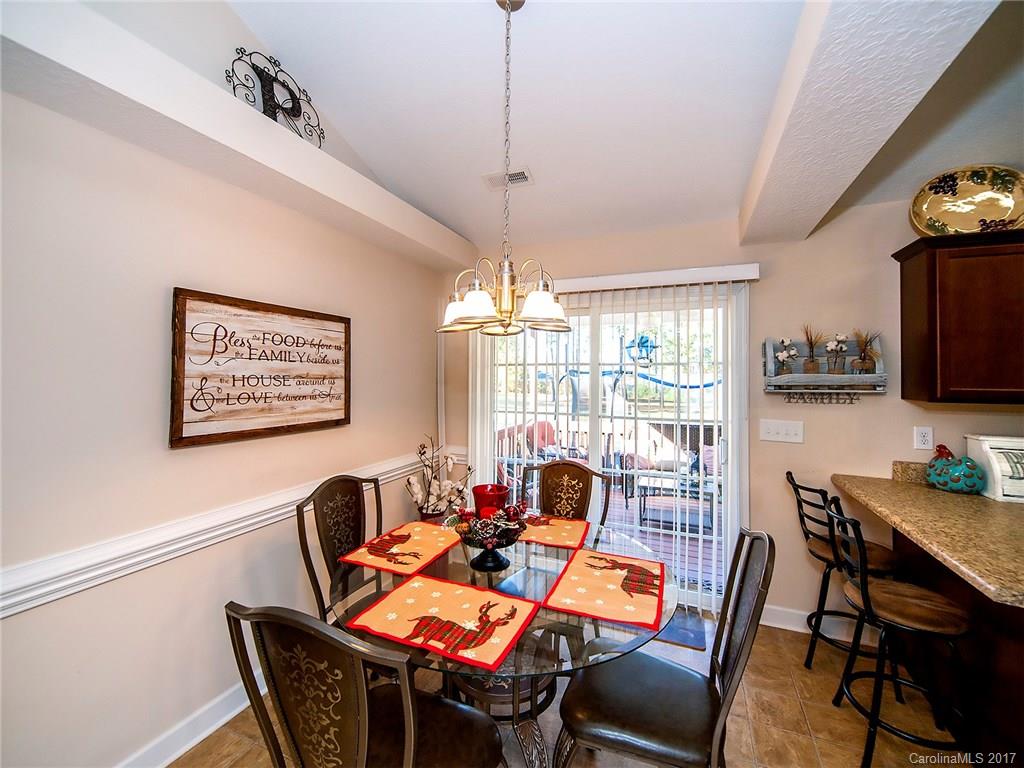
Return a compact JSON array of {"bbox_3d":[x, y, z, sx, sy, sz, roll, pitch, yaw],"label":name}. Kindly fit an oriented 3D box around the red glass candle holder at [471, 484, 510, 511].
[{"bbox_3d":[-0.082,0.464,1.570,0.136,0.135,0.136,0,1,0],"label":"red glass candle holder"}]

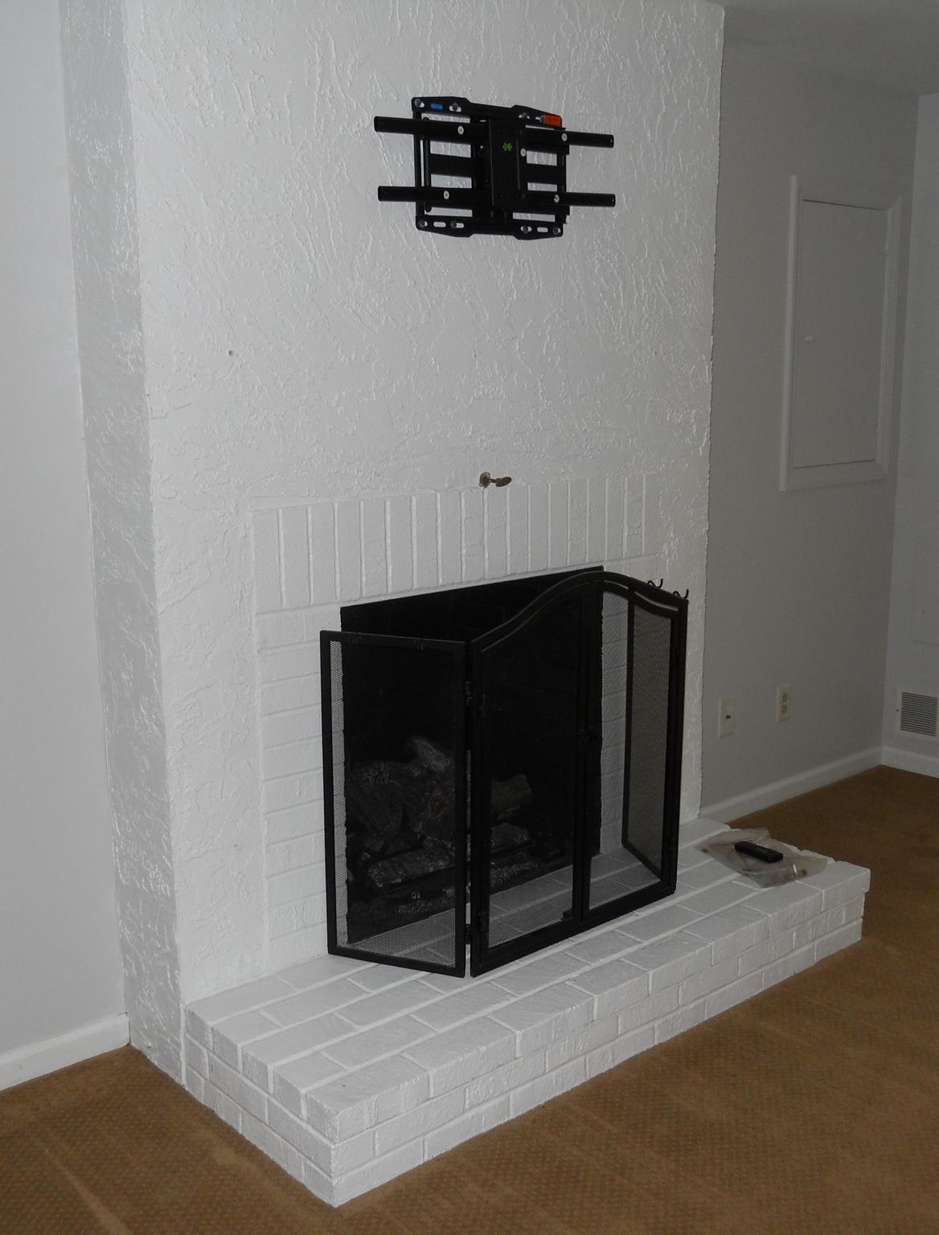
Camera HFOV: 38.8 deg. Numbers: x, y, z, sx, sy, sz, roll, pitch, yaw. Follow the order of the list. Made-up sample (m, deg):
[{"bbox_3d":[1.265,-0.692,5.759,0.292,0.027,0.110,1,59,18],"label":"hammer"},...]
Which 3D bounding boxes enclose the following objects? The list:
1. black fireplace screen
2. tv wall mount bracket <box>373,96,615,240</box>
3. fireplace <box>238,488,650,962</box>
[{"bbox_3d":[0.150,0.283,2.981,0.959,0.805,0.307,-10,14,-40],"label":"black fireplace screen"},{"bbox_3d":[0.052,-0.938,2.785,0.665,0.265,0.090,-10,14,-40],"label":"tv wall mount bracket"},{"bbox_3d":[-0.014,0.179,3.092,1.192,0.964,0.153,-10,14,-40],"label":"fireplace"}]

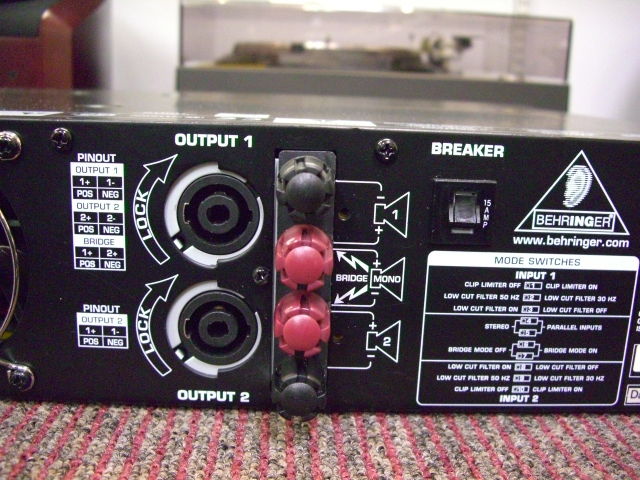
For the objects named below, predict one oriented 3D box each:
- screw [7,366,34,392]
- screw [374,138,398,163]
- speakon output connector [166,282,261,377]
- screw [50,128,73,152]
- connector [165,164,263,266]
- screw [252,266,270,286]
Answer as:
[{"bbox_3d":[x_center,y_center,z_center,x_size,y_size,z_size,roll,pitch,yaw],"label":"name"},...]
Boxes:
[{"bbox_3d":[-0.091,0.042,0.213,0.008,0.008,0.004,2,13,-2],"label":"screw"},{"bbox_3d":[0.019,-0.026,0.200,0.006,0.006,0.003,2,13,-2],"label":"screw"},{"bbox_3d":[-0.032,0.025,0.221,0.029,0.030,0.018,2,13,-2],"label":"speakon output connector"},{"bbox_3d":[-0.073,-0.028,0.197,0.006,0.006,0.003,2,13,-2],"label":"screw"},{"bbox_3d":[-0.031,-0.009,0.212,0.029,0.030,0.018,2,13,-2],"label":"connector"},{"bbox_3d":[-0.017,0.011,0.208,0.005,0.005,0.003,2,13,-2],"label":"screw"}]

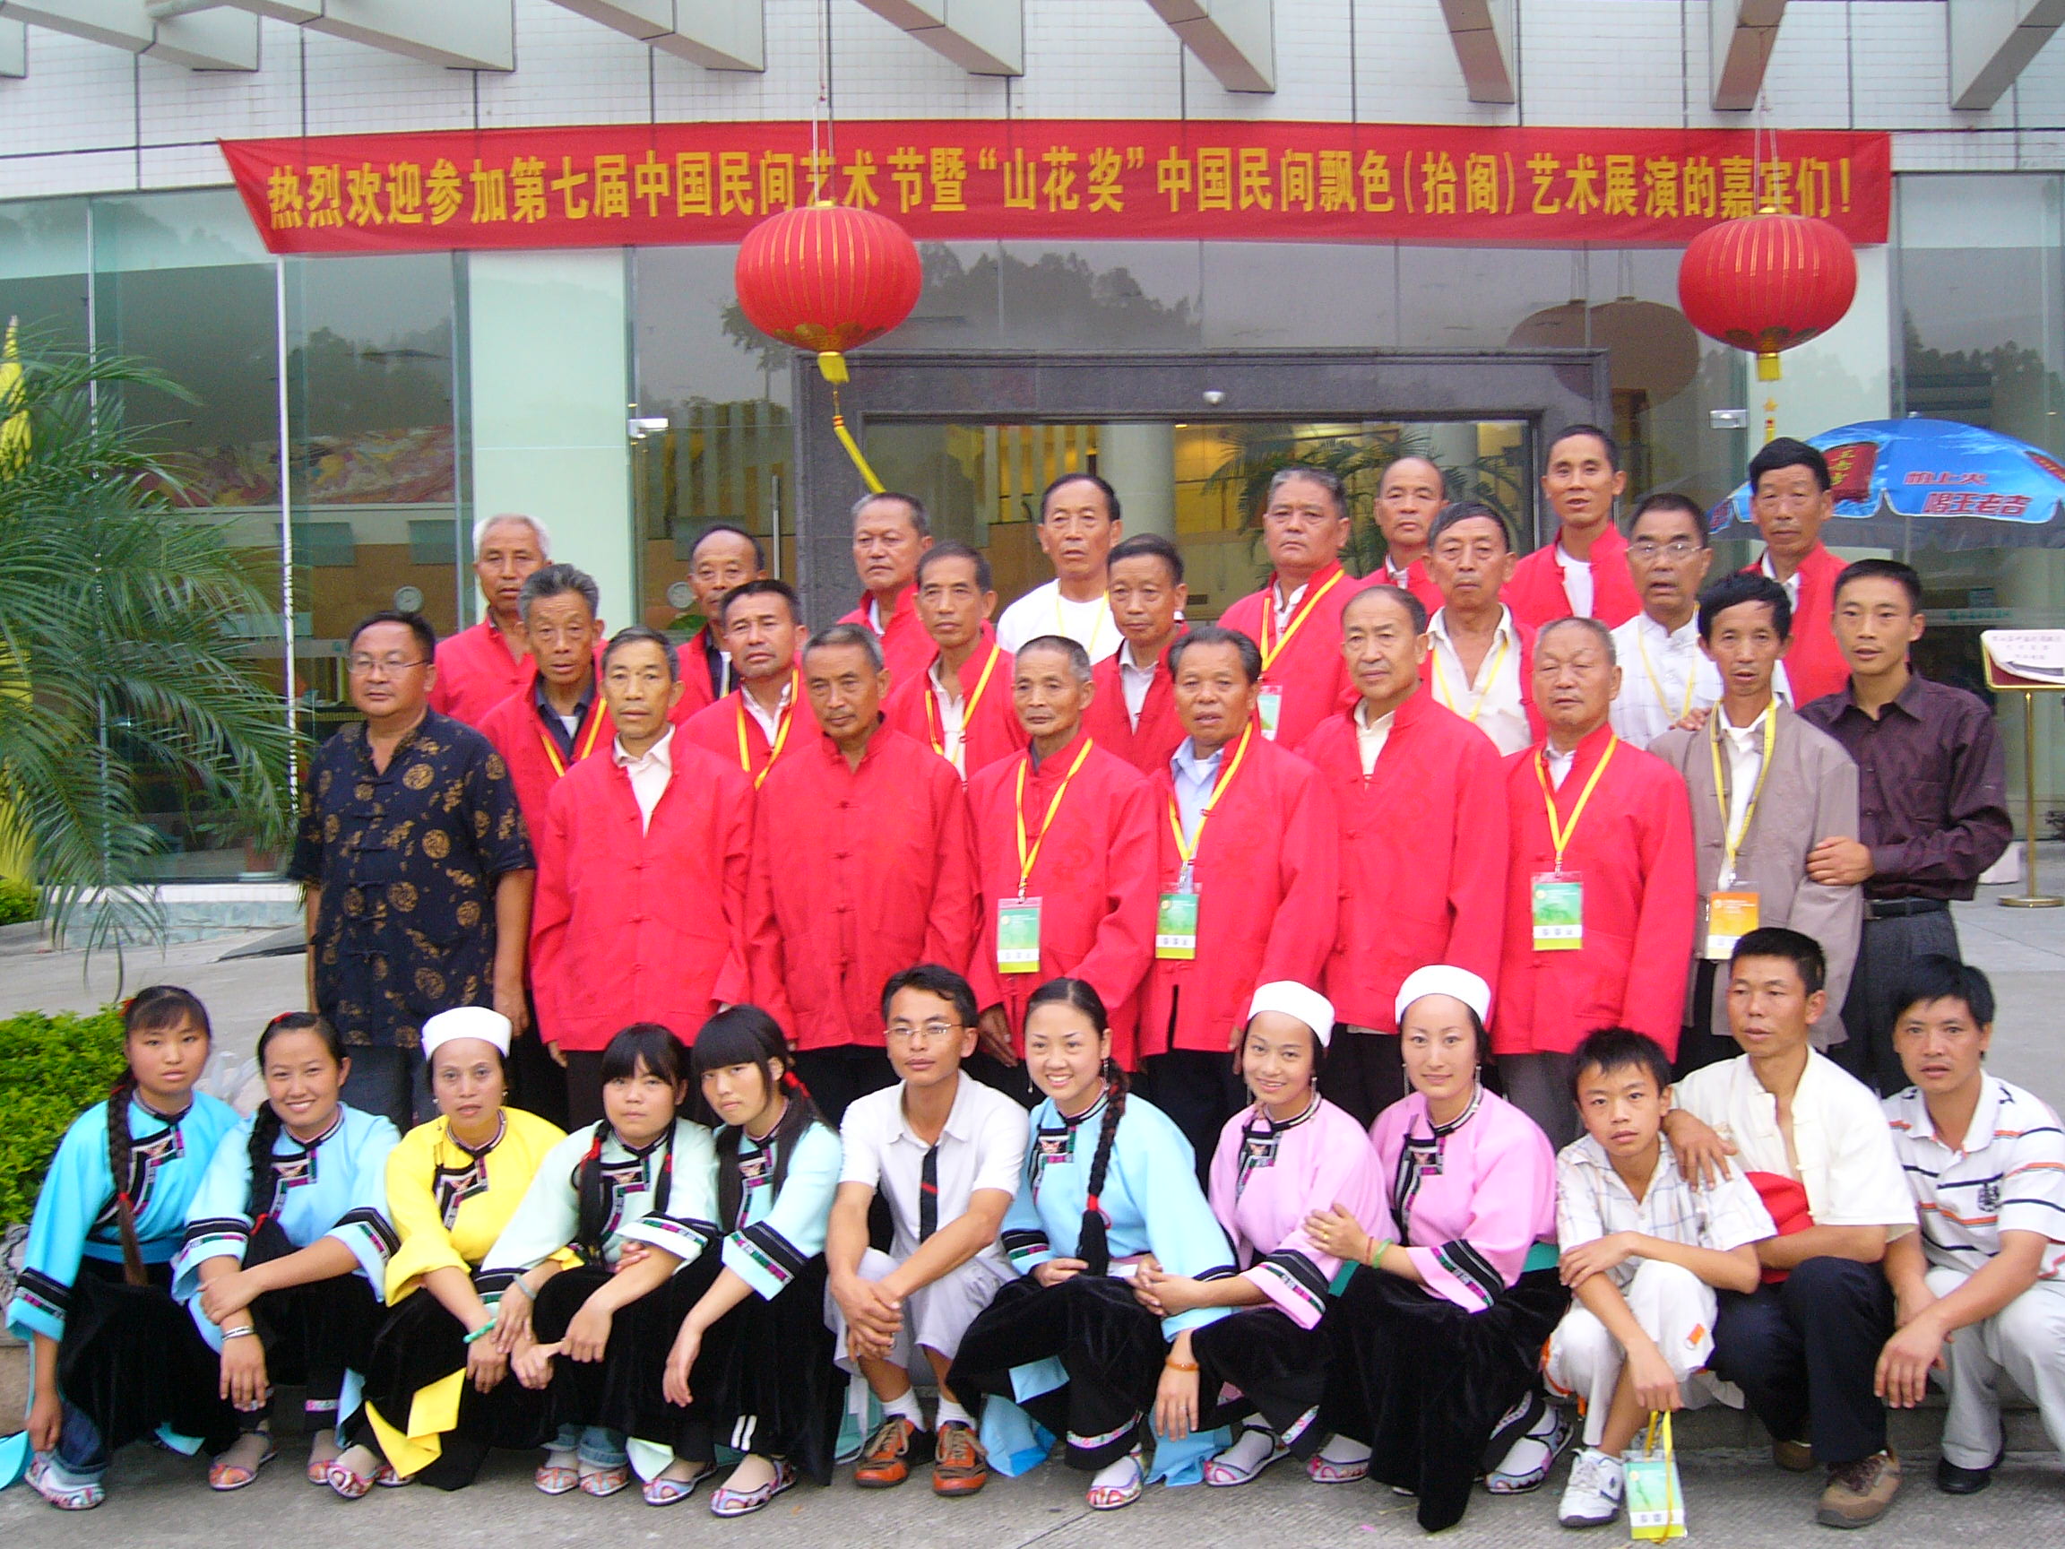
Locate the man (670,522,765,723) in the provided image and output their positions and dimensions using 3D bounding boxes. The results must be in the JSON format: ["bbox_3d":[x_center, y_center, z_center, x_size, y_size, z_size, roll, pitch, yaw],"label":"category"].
[{"bbox_3d":[-0.746,0.194,5.680,0.450,1.640,0.300,-1,1,4],"label":"man"}]

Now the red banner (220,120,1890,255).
[{"bbox_3d":[0.125,-3.363,13.000,9.600,0.730,0.090,0,0,-2],"label":"red banner"}]

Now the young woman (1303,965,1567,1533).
[{"bbox_3d":[0.799,0.884,4.423,0.500,1.010,0.640,-1,0,24],"label":"young woman"}]

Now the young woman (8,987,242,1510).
[{"bbox_3d":[-1.868,0.947,4.700,0.480,1.016,0.600,-2,1,-17],"label":"young woman"}]

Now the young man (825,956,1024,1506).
[{"bbox_3d":[-0.211,0.903,4.660,0.450,1.033,0.590,-1,1,8],"label":"young man"}]

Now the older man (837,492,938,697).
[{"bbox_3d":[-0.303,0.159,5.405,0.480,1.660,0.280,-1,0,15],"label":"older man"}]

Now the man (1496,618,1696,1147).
[{"bbox_3d":[1.180,0.487,4.800,0.460,1.630,0.300,-1,1,27],"label":"man"}]

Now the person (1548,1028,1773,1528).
[{"bbox_3d":[1.222,0.939,4.420,0.430,0.909,0.560,-1,1,26],"label":"person"}]

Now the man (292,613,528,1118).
[{"bbox_3d":[-1.299,0.491,4.805,0.500,1.670,0.290,-1,0,14],"label":"man"}]

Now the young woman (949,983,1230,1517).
[{"bbox_3d":[0.133,0.898,4.463,0.500,0.980,0.630,-1,0,18],"label":"young woman"}]

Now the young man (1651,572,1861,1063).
[{"bbox_3d":[1.538,0.404,4.793,0.500,1.664,0.310,-1,0,20],"label":"young man"}]

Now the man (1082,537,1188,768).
[{"bbox_3d":[0.259,0.291,5.105,0.480,1.660,0.280,-1,0,10],"label":"man"}]

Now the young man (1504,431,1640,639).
[{"bbox_3d":[1.314,0.019,5.355,0.480,1.680,0.280,-1,0,15],"label":"young man"}]

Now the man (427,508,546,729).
[{"bbox_3d":[-1.300,0.171,5.700,0.460,1.640,0.300,-1,1,-4],"label":"man"}]

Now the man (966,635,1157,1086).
[{"bbox_3d":[0.077,0.481,4.968,0.460,1.566,0.310,-1,0,21],"label":"man"}]

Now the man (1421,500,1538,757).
[{"bbox_3d":[1.025,0.223,5.105,0.480,1.670,0.280,-1,0,14],"label":"man"}]

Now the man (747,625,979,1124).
[{"bbox_3d":[-0.360,0.471,5.021,0.510,1.603,0.310,-1,0,10],"label":"man"}]

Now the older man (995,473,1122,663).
[{"bbox_3d":[0.127,0.134,5.355,0.490,1.680,0.280,-1,0,4],"label":"older man"}]

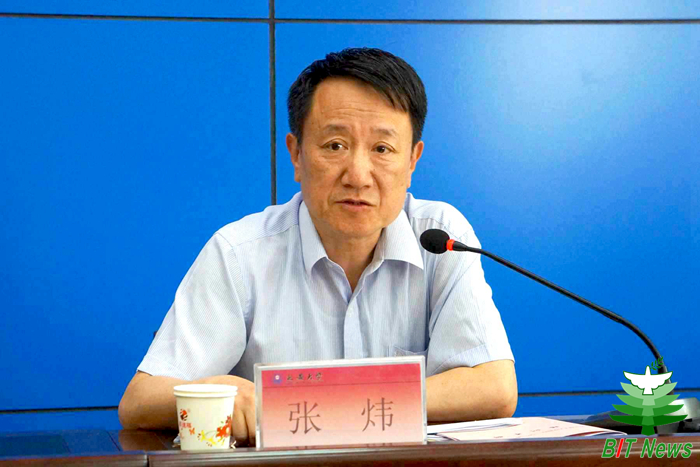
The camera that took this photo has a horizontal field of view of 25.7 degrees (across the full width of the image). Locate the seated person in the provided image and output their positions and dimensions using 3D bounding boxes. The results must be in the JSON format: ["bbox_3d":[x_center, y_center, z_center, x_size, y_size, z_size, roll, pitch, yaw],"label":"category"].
[{"bbox_3d":[-0.035,0.375,2.080,0.530,1.270,0.720,-1,1,-6],"label":"seated person"}]

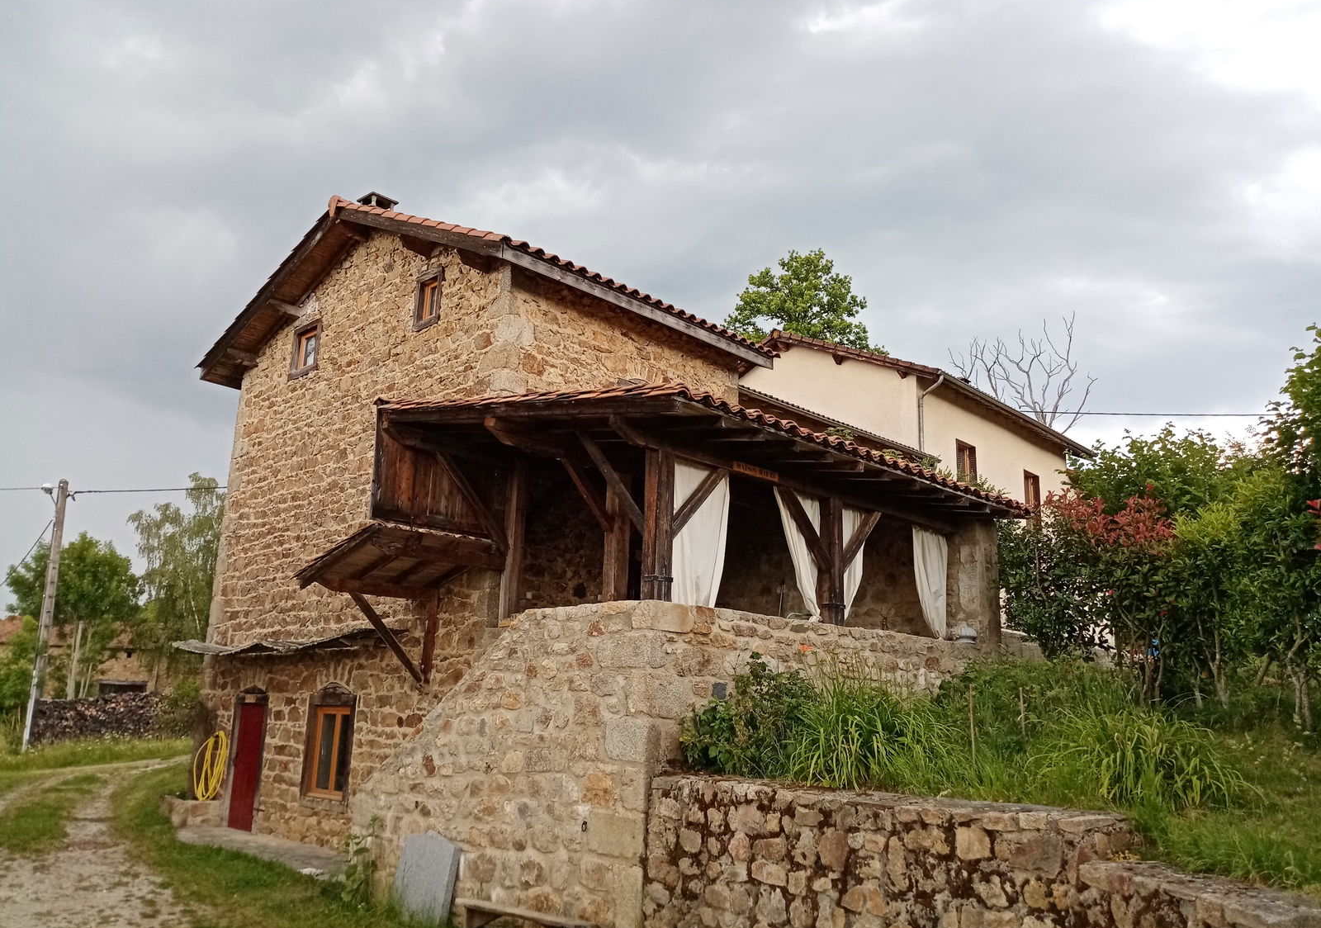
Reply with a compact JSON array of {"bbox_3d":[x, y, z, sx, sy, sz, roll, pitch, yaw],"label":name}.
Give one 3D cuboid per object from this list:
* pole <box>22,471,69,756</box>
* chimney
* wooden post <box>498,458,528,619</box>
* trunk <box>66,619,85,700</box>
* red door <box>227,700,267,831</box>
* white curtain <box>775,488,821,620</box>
[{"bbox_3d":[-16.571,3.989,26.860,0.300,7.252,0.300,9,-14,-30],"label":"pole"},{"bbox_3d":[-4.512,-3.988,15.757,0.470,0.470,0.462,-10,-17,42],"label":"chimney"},{"bbox_3d":[-1.711,0.849,11.521,0.172,1.848,0.172,-10,-17,42],"label":"wooden post"},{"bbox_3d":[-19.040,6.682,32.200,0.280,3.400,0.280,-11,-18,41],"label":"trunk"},{"bbox_3d":[-6.324,4.614,15.170,0.840,1.837,0.080,-11,-18,41],"label":"red door"},{"bbox_3d":[1.372,0.913,9.857,0.118,1.235,0.773,-10,-17,42],"label":"white curtain"}]

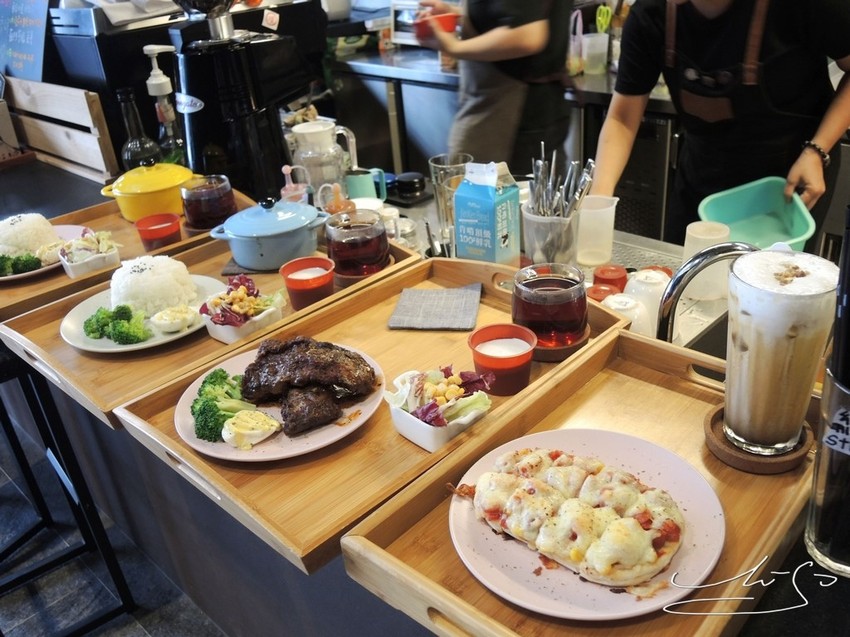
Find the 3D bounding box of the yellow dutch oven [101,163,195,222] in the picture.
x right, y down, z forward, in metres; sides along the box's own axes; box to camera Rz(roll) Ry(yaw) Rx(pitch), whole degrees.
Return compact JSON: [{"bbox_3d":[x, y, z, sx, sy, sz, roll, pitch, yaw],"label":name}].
[{"bbox_3d":[-0.517,-0.253,1.311,0.188,0.095,0.147,-12,28,-15],"label":"yellow dutch oven"}]

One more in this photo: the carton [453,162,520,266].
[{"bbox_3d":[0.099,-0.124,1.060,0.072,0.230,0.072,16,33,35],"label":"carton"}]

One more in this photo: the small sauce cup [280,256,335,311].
[{"bbox_3d":[-0.148,-0.042,0.886,0.070,0.049,0.070,-4,27,0],"label":"small sauce cup"}]

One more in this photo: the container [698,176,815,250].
[{"bbox_3d":[0.642,-0.169,1.330,0.175,0.087,0.170,-16,49,15],"label":"container"}]

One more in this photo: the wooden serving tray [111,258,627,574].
[{"bbox_3d":[-0.038,0.046,0.710,0.302,0.040,0.456,20,36,40],"label":"wooden serving tray"}]

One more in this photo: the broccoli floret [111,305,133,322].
[{"bbox_3d":[-0.362,-0.005,0.823,0.030,0.029,0.029,-4,27,0],"label":"broccoli floret"}]

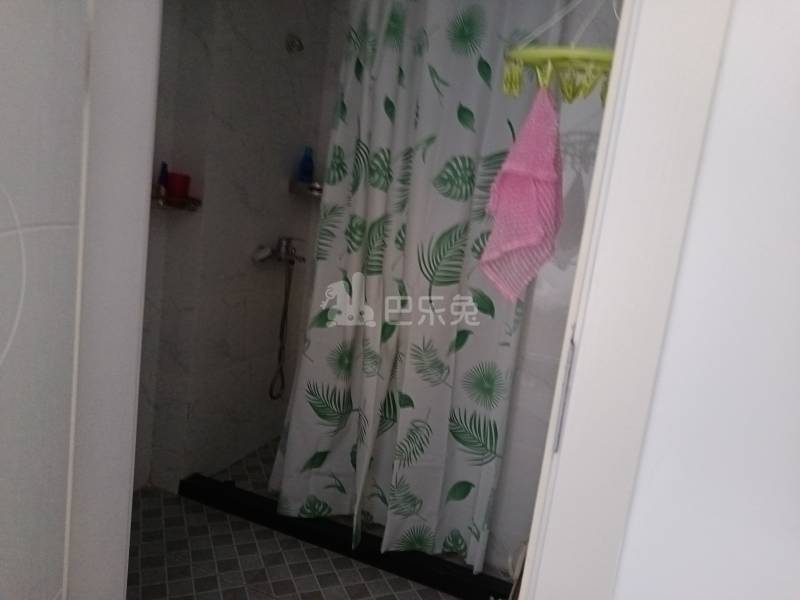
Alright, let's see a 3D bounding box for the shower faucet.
[{"bbox_3d":[-0.502,-0.215,2.427,0.145,0.116,0.207,10,8,19],"label":"shower faucet"}]

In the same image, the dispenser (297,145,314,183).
[{"bbox_3d":[-0.425,-0.617,2.543,0.069,0.170,0.059,6,8,-12],"label":"dispenser"}]

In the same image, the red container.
[{"bbox_3d":[-0.781,-0.399,1.950,0.085,0.092,0.085,10,8,19],"label":"red container"}]

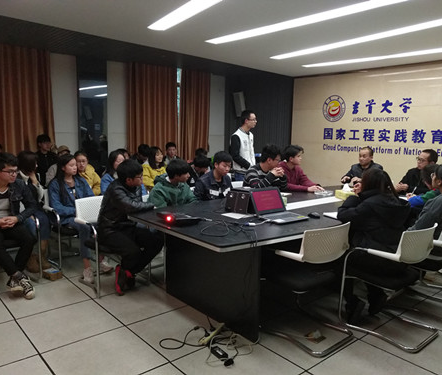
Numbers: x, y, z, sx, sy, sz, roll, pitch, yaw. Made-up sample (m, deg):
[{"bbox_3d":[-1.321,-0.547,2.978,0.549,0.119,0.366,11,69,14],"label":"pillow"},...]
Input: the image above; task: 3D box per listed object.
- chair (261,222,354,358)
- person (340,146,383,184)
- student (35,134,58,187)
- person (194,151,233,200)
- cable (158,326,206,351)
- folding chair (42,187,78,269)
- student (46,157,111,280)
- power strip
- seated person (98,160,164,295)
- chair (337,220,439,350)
[{"bbox_3d":[0.631,0.648,2.810,0.530,0.830,0.570,-5,10,-40],"label":"chair"},{"bbox_3d":[1.881,0.108,5.351,0.780,1.307,0.580,-6,10,-43],"label":"person"},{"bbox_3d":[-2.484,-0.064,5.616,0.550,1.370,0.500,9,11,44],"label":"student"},{"bbox_3d":[-0.017,0.224,4.394,0.540,1.241,0.780,-5,10,-40],"label":"person"},{"bbox_3d":[-0.271,1.044,2.719,0.325,0.035,0.265,-1,8,-15],"label":"cable"},{"bbox_3d":[-1.649,0.398,4.370,0.520,0.820,0.600,-5,10,-40],"label":"folding chair"},{"bbox_3d":[-1.469,0.246,4.144,0.500,1.190,0.900,-5,10,-40],"label":"student"},{"bbox_3d":[-0.056,1.039,2.755,0.060,0.045,0.330,5,9,28],"label":"power strip"},{"bbox_3d":[-0.875,0.337,3.554,0.760,1.190,0.500,6,9,31],"label":"seated person"},{"bbox_3d":[1.262,0.658,2.882,0.520,0.820,0.600,-5,10,-40],"label":"chair"}]

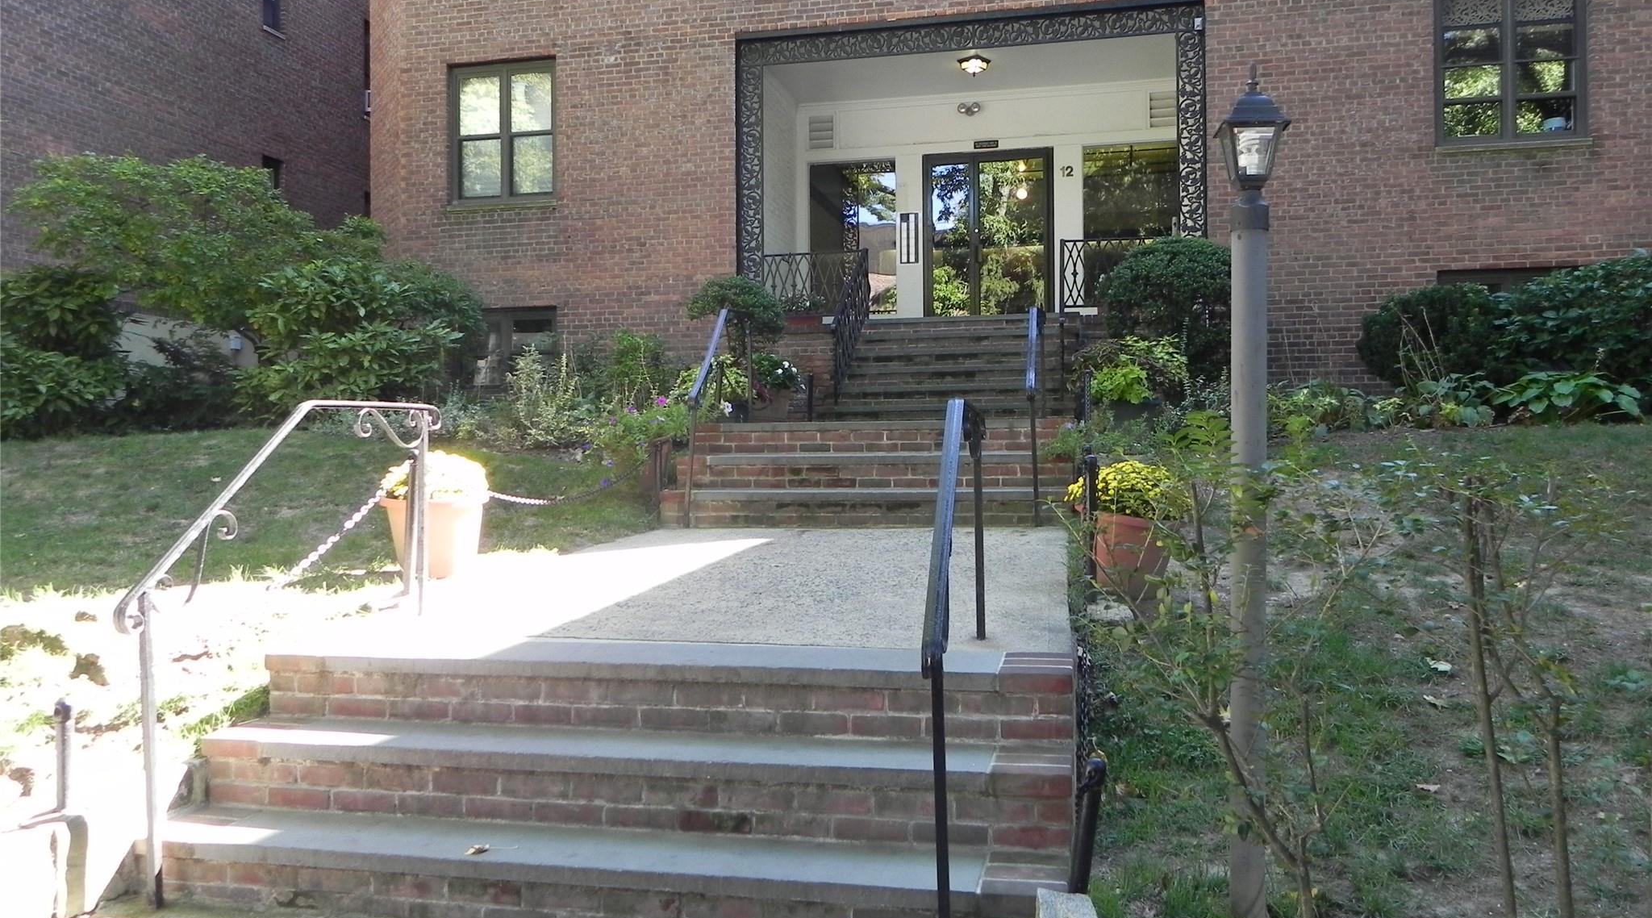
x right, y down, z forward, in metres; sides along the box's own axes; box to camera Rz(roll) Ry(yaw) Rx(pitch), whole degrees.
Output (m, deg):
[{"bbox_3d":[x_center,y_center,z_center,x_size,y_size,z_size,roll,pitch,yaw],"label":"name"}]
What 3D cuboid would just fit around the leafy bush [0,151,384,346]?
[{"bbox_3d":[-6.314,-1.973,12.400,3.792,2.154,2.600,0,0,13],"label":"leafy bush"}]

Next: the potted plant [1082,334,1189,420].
[{"bbox_3d":[2.347,-0.601,9.400,0.812,0.665,0.720,0,0,13],"label":"potted plant"}]

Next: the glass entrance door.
[{"bbox_3d":[1.950,-2.583,14.966,1.589,2.284,0.100,-1,-1,12],"label":"glass entrance door"}]

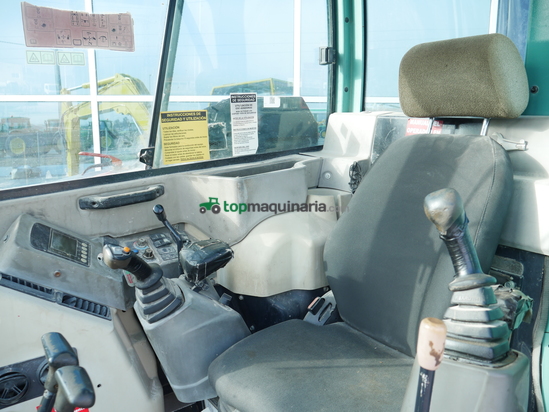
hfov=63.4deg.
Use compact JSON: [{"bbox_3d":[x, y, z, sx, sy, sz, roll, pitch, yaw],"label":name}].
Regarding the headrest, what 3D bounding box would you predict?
[{"bbox_3d":[0.465,-0.321,1.120,0.130,0.186,0.297,-17,18,-36],"label":"headrest"}]

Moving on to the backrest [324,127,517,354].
[{"bbox_3d":[0.378,0.095,1.200,0.140,0.570,0.455,7,4,-44],"label":"backrest"}]

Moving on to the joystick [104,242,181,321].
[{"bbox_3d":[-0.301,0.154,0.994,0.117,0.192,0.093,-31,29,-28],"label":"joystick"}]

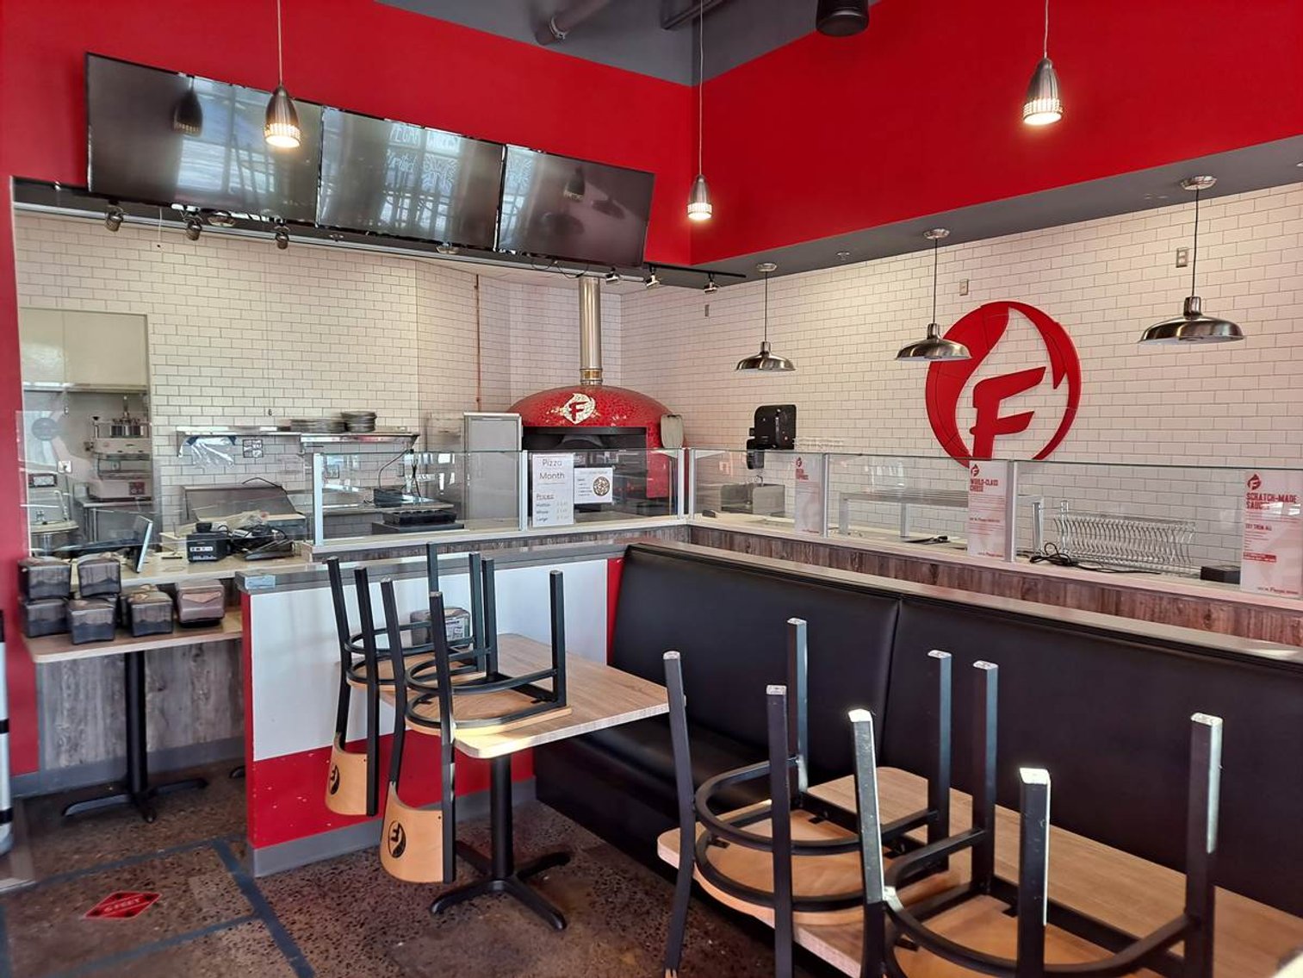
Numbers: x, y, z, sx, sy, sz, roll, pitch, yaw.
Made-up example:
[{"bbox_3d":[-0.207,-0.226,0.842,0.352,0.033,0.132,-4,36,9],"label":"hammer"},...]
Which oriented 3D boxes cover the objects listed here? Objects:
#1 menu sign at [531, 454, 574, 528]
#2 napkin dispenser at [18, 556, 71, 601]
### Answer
[{"bbox_3d":[-0.583,0.009,5.608,0.280,0.430,0.010,-3,5,-36],"label":"menu sign"},{"bbox_3d":[-2.610,0.388,4.074,0.150,0.150,0.180,-3,5,-36],"label":"napkin dispenser"}]

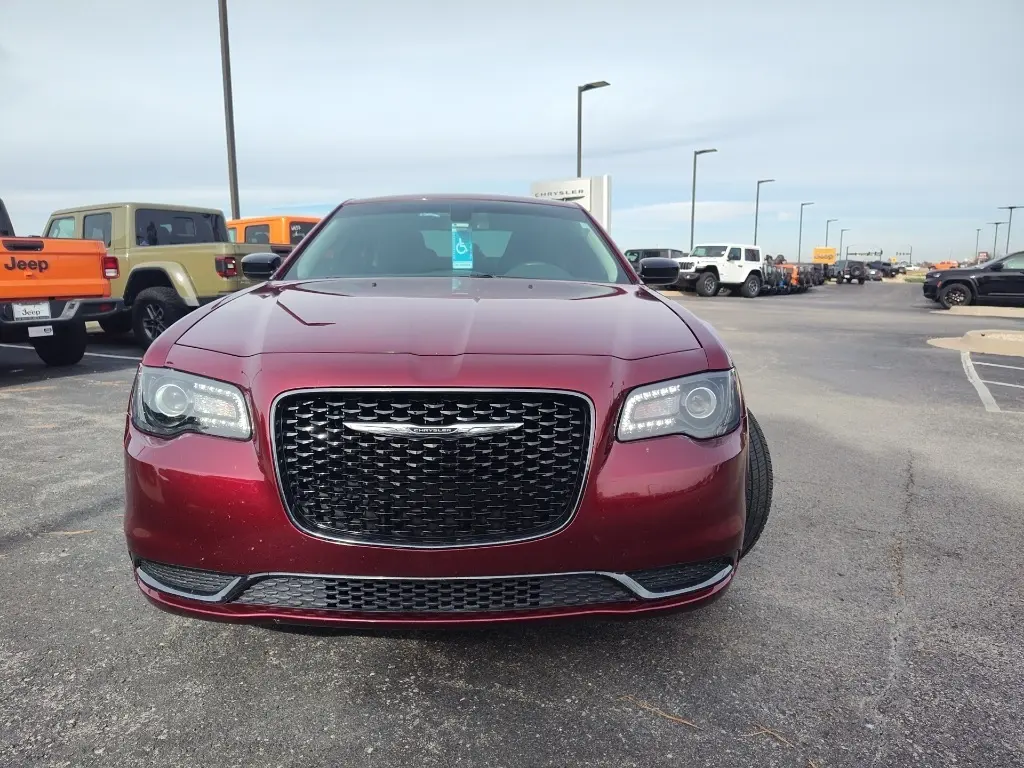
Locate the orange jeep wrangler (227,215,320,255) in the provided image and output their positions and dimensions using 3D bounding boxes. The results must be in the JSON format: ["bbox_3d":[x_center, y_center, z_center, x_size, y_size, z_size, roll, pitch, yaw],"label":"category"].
[{"bbox_3d":[-4.269,-2.038,12.374,5.450,1.870,1.880,5,11,26],"label":"orange jeep wrangler"}]

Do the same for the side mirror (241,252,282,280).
[{"bbox_3d":[-1.200,-0.565,3.281,0.215,0.140,0.140,0,10,-2],"label":"side mirror"}]

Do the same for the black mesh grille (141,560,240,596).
[{"bbox_3d":[-0.845,0.492,1.777,0.380,0.100,0.110,4,11,20],"label":"black mesh grille"}]

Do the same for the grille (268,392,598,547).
[{"bbox_3d":[-0.191,0.211,1.698,0.785,0.400,0.130,0,10,-2],"label":"grille"}]

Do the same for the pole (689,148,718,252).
[{"bbox_3d":[13.087,-11.504,46.896,1.455,8.593,0.400,6,11,29],"label":"pole"}]

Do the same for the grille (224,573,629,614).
[{"bbox_3d":[-0.193,0.506,1.714,1.000,0.100,0.110,0,10,-2],"label":"grille"}]

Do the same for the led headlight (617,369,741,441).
[{"bbox_3d":[0.465,0.058,1.869,0.420,0.175,0.300,0,10,-2],"label":"led headlight"}]

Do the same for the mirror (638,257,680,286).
[{"bbox_3d":[0.719,-0.554,3.344,0.215,0.145,0.140,0,10,-2],"label":"mirror"}]

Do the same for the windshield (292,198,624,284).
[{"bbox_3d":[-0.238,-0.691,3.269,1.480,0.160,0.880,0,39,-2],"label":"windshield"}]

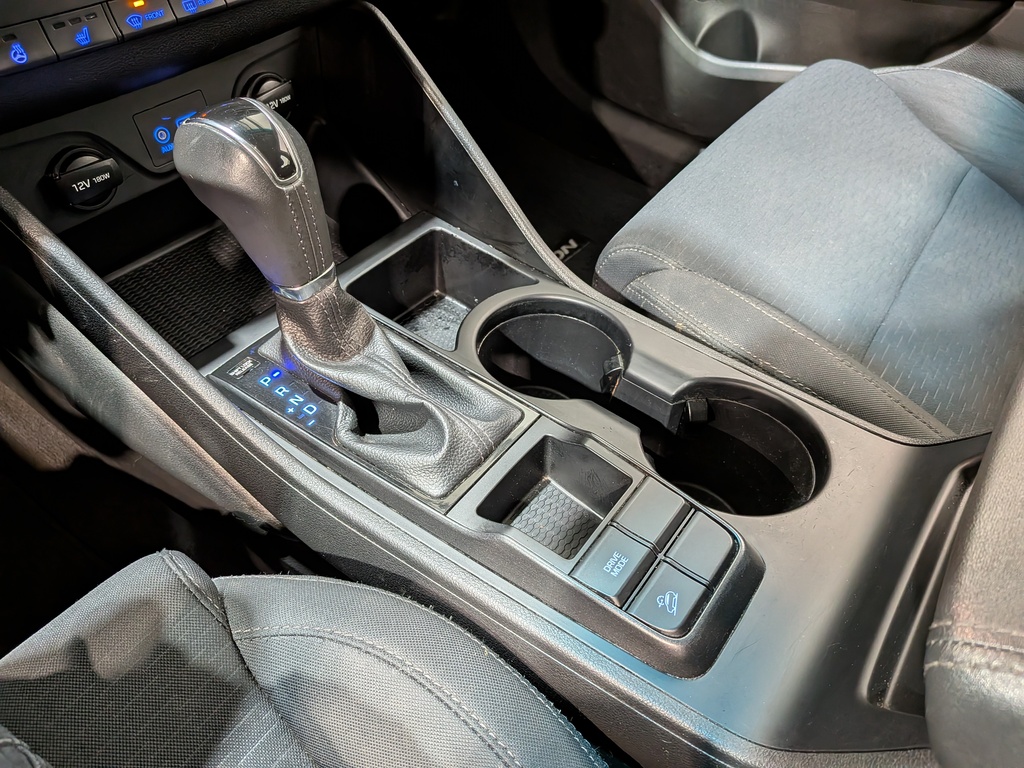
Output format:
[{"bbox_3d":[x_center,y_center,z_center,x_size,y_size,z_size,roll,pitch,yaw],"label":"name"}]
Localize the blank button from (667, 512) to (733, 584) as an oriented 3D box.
[{"bbox_3d":[0.087,0.074,0.324,0.024,0.009,0.032,29,52,25],"label":"blank button"}]

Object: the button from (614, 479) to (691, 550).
[{"bbox_3d":[0.066,0.062,0.336,0.026,0.009,0.033,29,52,25],"label":"button"}]

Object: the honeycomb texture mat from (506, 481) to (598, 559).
[{"bbox_3d":[0.022,0.074,0.362,0.044,0.003,0.050,29,52,25],"label":"honeycomb texture mat"}]

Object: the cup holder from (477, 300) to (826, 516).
[{"bbox_3d":[0.072,0.028,0.424,0.212,0.076,0.093,29,52,25],"label":"cup holder"}]

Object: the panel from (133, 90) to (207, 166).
[{"bbox_3d":[-0.210,-0.160,0.442,0.007,0.033,0.047,26,50,28],"label":"panel"}]

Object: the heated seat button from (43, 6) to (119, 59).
[{"bbox_3d":[-0.208,-0.170,0.342,0.010,0.018,0.033,20,47,34],"label":"heated seat button"}]

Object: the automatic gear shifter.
[{"bbox_3d":[-0.088,-0.054,0.350,0.195,0.141,0.073,29,52,25],"label":"automatic gear shifter"}]

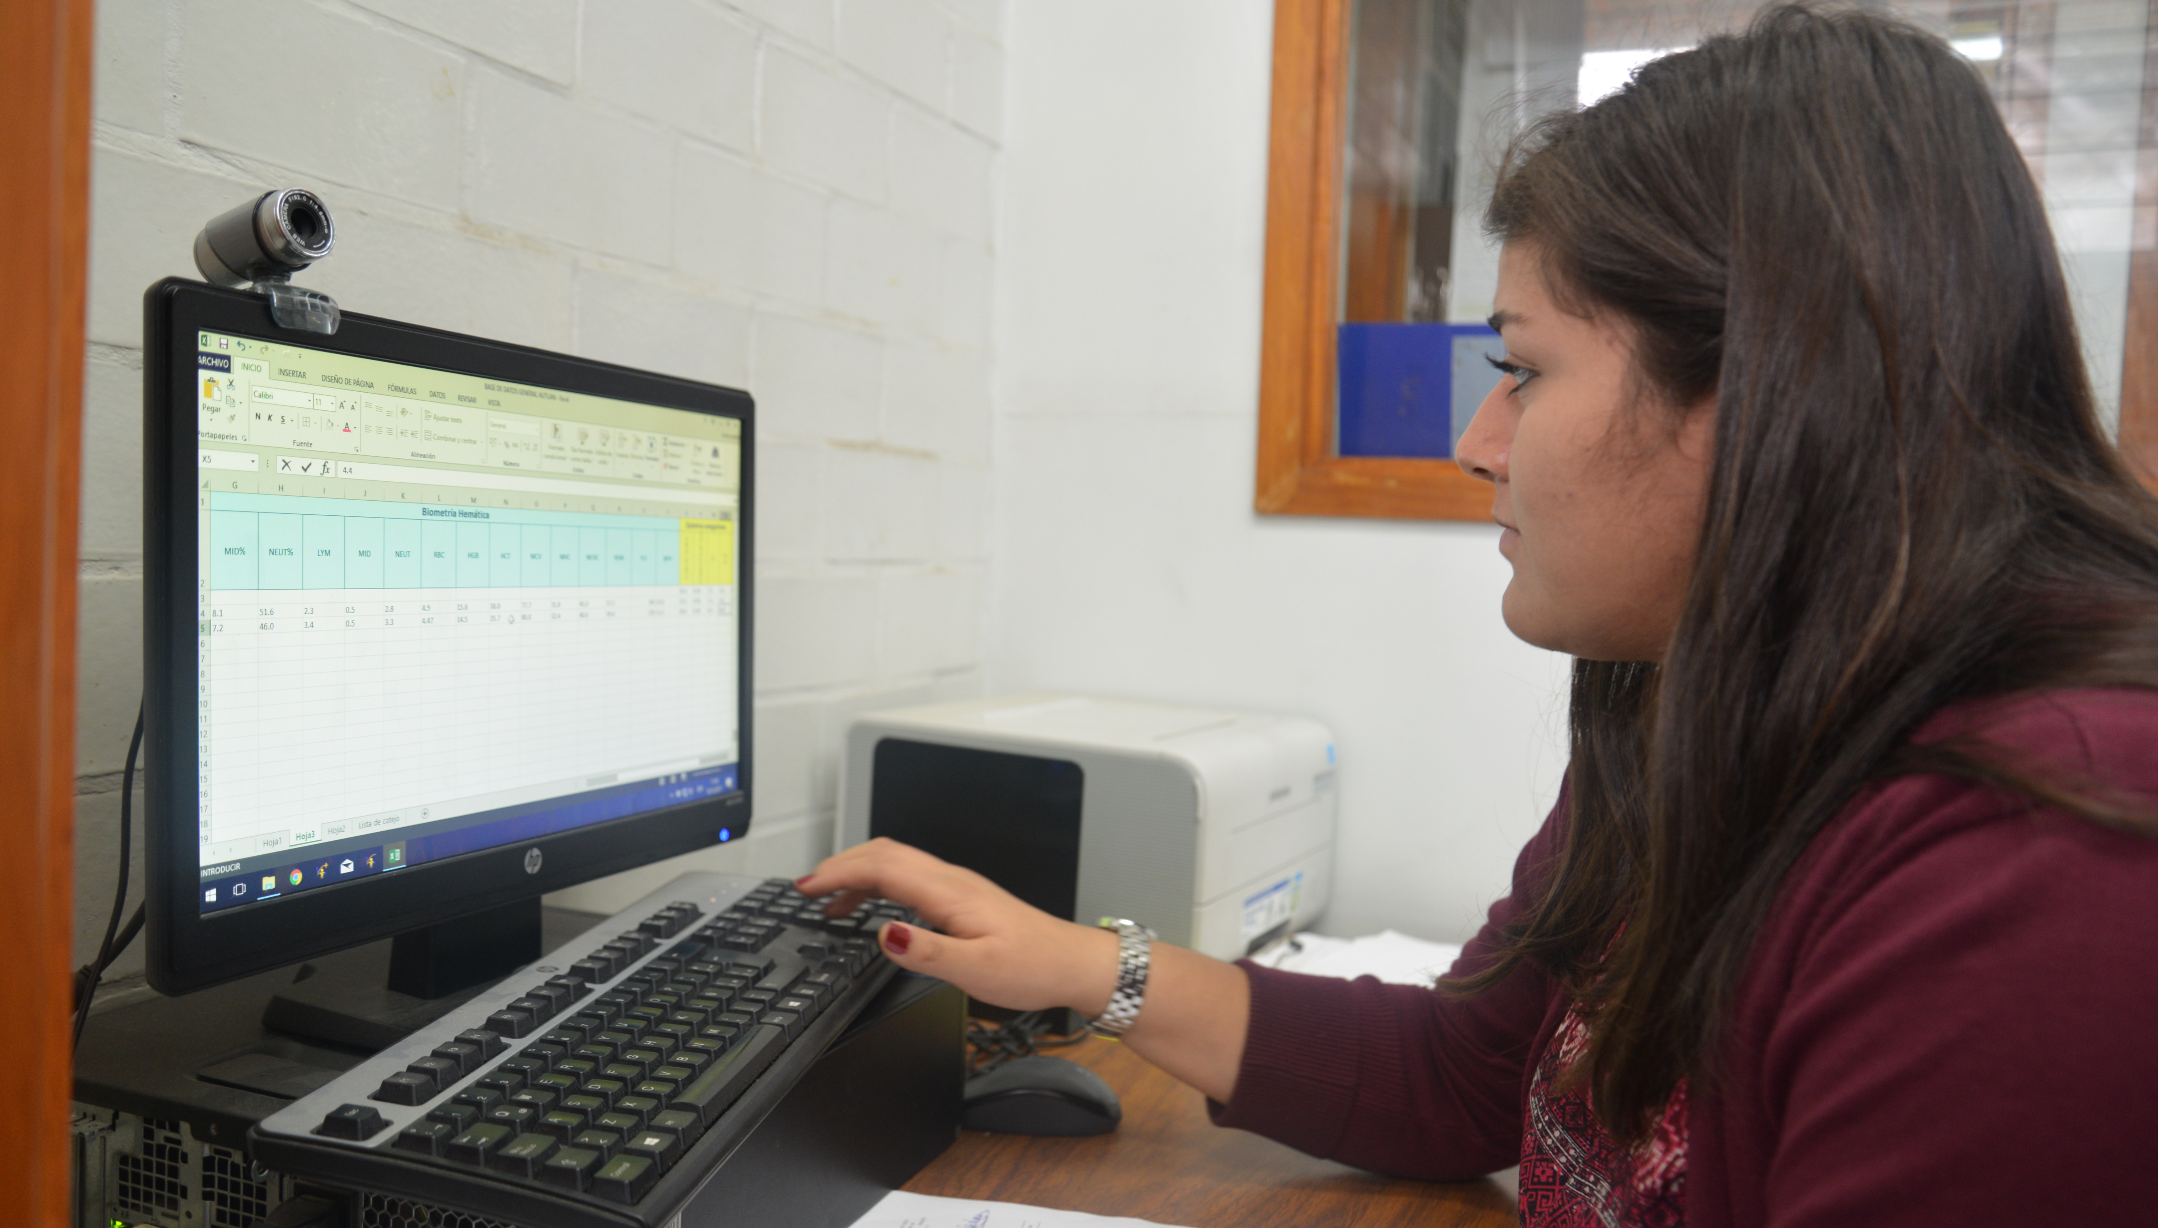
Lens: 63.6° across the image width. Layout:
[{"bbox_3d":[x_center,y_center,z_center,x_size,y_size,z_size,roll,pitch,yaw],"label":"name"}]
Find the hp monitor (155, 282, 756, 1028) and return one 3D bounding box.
[{"bbox_3d":[-0.297,0.036,0.952,0.190,0.367,0.478,3,3,20],"label":"hp monitor"}]

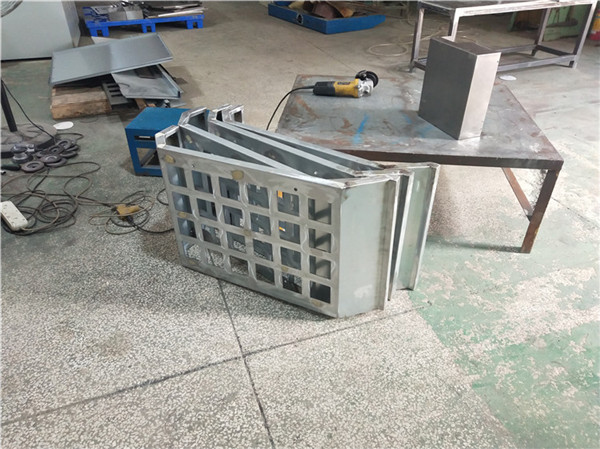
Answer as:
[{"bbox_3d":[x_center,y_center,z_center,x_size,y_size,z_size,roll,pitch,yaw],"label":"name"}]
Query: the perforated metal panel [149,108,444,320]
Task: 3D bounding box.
[{"bbox_3d":[-0.026,-0.070,2.059,1.040,0.553,0.479,15,36,21],"label":"perforated metal panel"}]

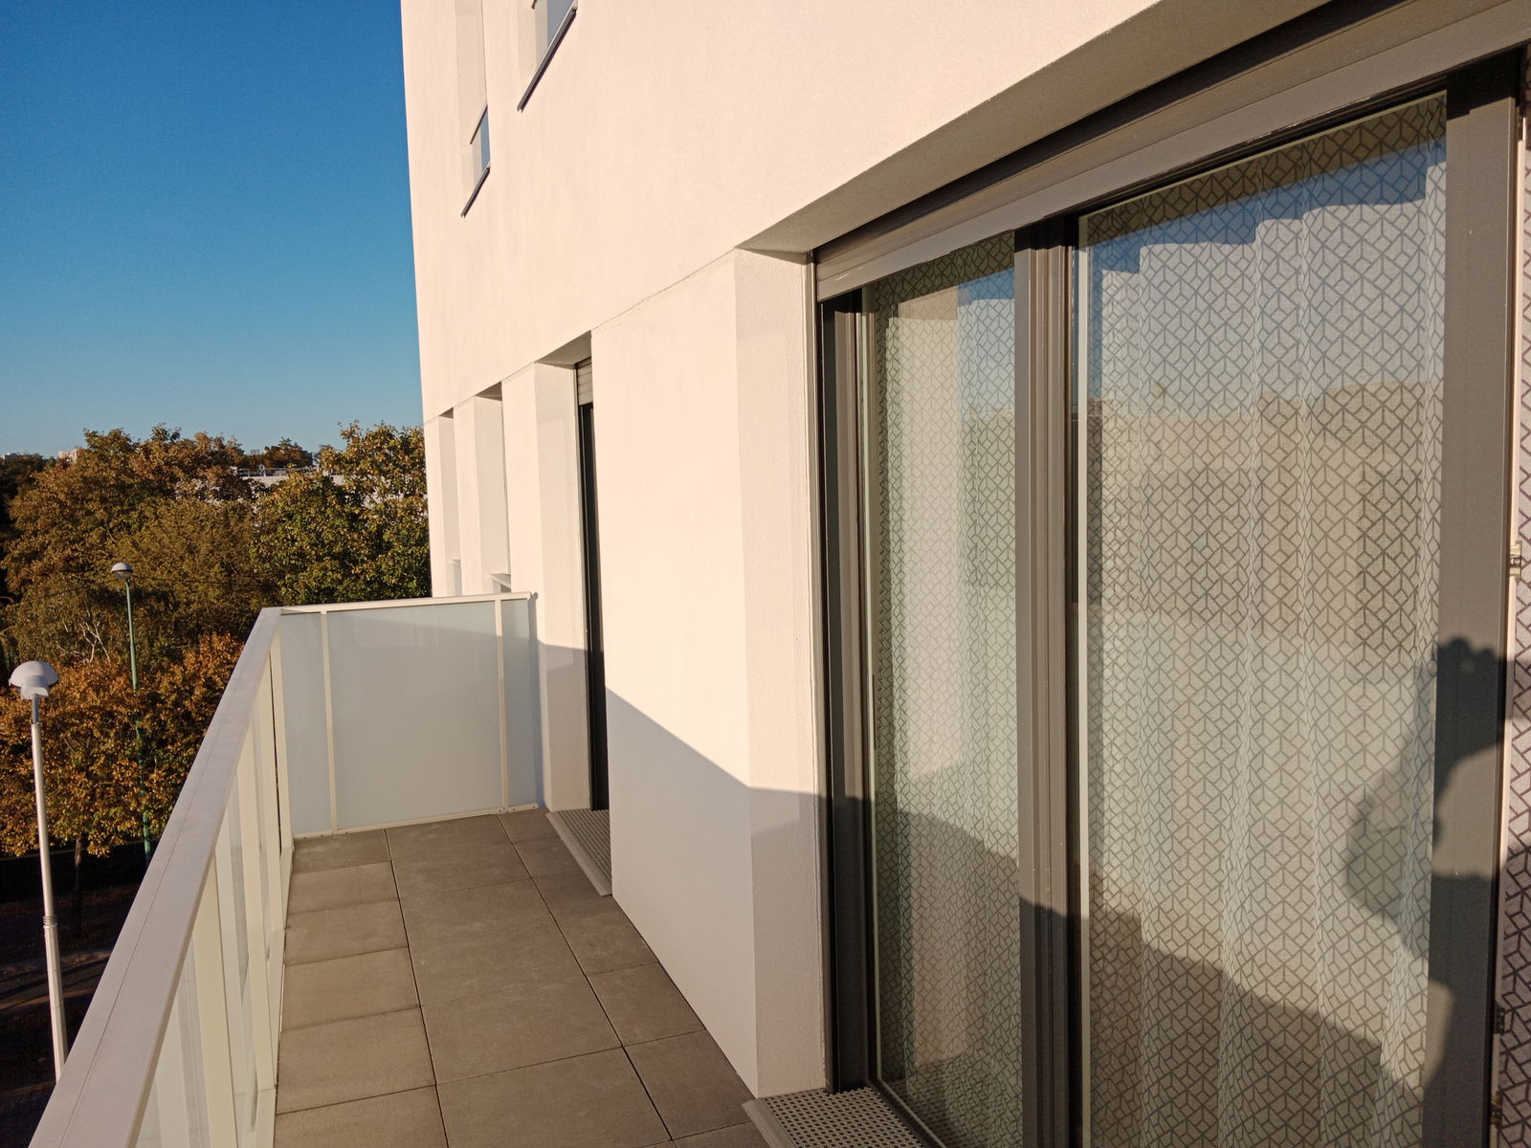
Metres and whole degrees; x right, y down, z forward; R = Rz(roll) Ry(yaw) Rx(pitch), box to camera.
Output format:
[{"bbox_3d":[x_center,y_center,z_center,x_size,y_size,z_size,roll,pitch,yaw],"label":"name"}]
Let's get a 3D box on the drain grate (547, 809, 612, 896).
[{"bbox_3d":[-0.678,1.182,5.023,0.340,0.035,1.180,-3,5,-21],"label":"drain grate"}]

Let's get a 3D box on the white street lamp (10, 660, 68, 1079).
[{"bbox_3d":[-7.845,4.880,12.842,0.460,7.900,0.580,-4,6,-28],"label":"white street lamp"}]

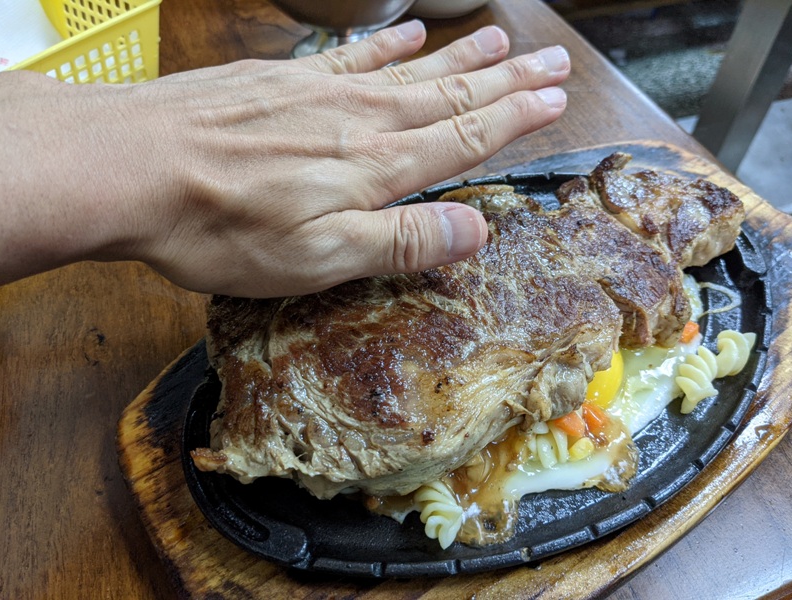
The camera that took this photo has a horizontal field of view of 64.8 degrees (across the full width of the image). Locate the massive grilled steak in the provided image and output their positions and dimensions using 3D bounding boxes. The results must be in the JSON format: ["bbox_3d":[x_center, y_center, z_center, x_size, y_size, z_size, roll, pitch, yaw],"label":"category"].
[{"bbox_3d":[0.035,-0.004,0.262,0.250,0.040,0.115,-27,51,-25],"label":"massive grilled steak"}]

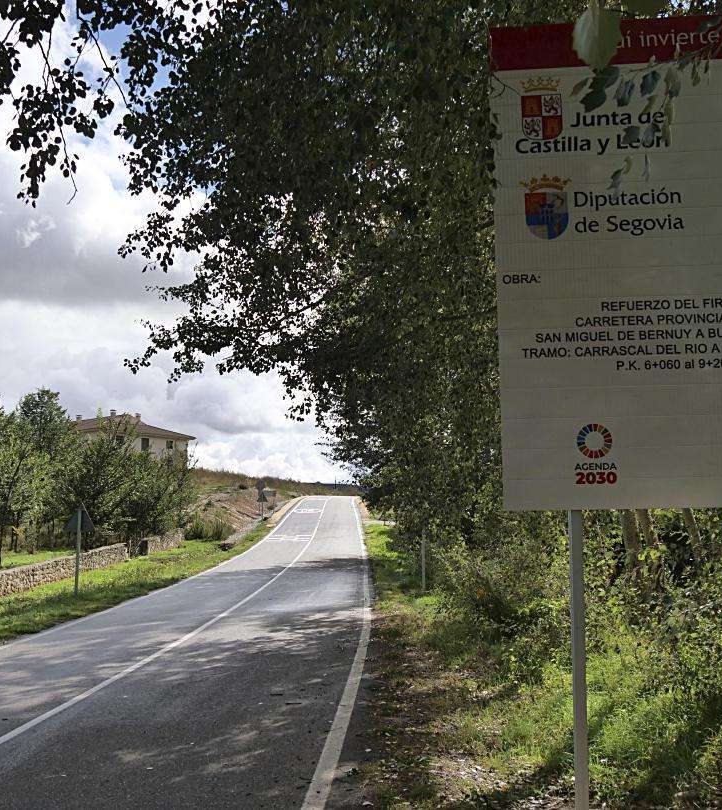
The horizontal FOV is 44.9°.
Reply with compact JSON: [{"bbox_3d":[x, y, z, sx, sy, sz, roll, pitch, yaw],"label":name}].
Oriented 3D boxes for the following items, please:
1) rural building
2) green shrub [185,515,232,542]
[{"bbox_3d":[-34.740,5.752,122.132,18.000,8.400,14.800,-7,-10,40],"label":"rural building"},{"bbox_3d":[-7.804,6.362,45.000,2.400,1.380,2.000,-1,-8,0],"label":"green shrub"}]

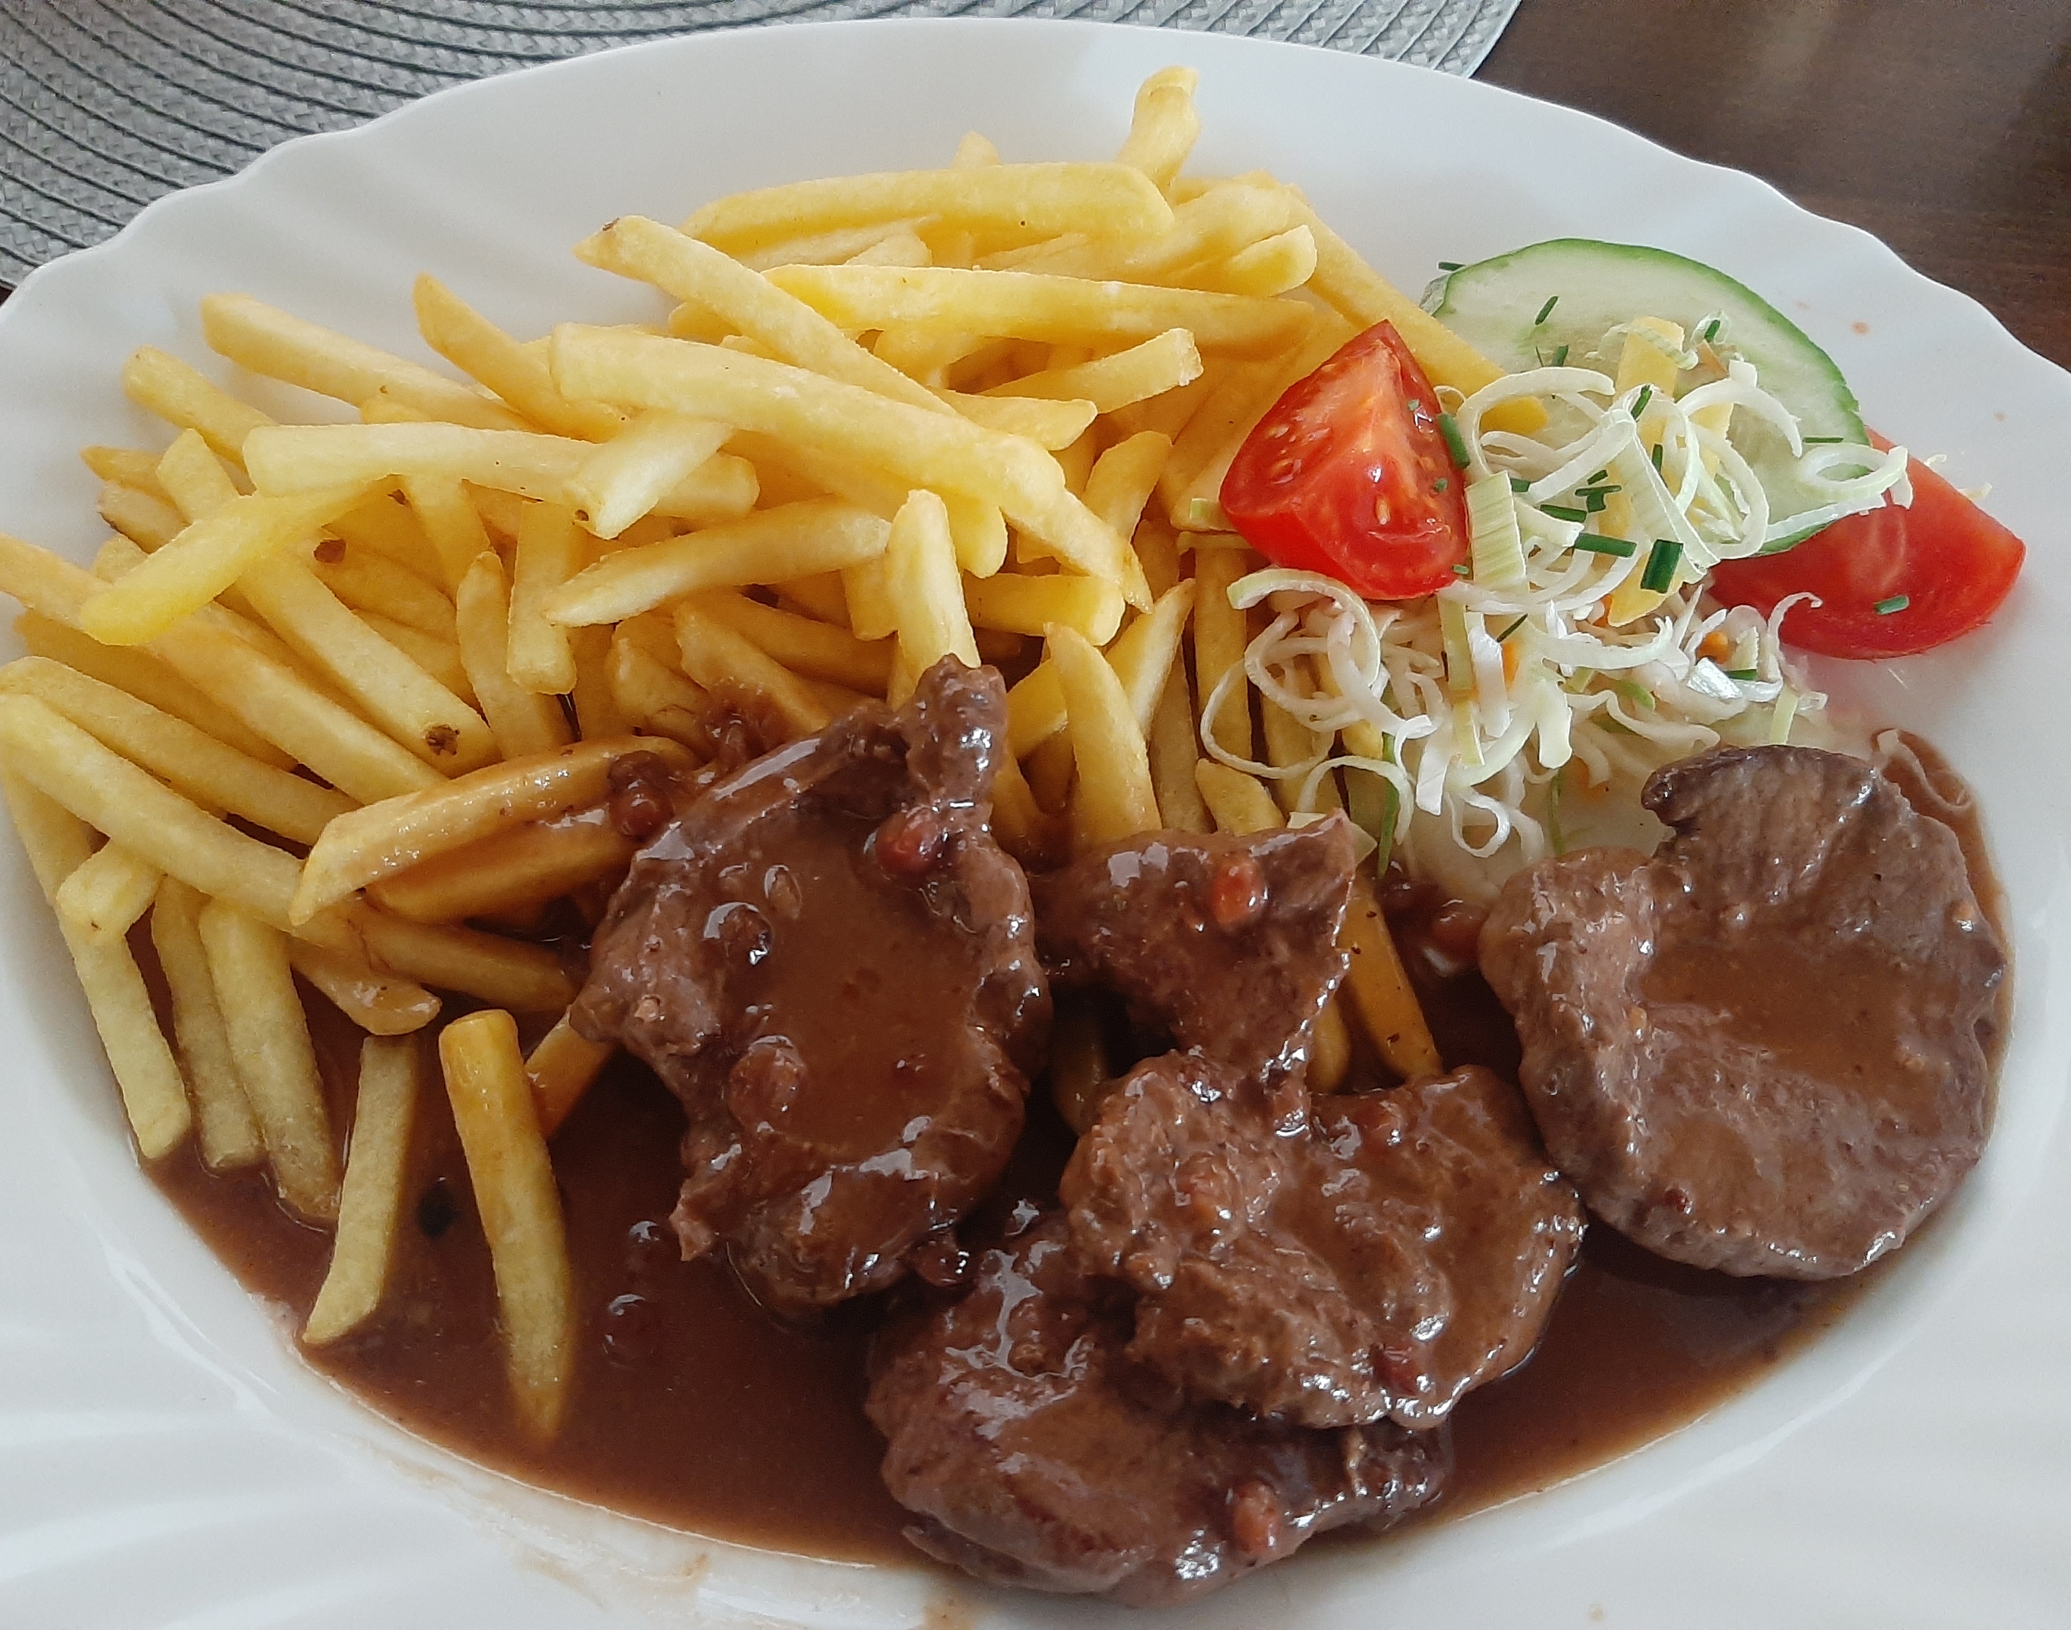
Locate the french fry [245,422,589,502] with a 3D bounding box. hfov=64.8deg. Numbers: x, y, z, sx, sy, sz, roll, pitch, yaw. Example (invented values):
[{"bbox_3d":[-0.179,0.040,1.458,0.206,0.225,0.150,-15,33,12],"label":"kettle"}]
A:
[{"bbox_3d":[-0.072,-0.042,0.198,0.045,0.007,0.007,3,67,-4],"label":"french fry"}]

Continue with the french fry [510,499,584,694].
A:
[{"bbox_3d":[-0.062,-0.031,0.205,0.007,0.007,0.029,-3,78,-3],"label":"french fry"}]

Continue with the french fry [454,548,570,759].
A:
[{"bbox_3d":[-0.066,-0.018,0.207,0.007,0.007,0.030,-16,85,-8],"label":"french fry"}]

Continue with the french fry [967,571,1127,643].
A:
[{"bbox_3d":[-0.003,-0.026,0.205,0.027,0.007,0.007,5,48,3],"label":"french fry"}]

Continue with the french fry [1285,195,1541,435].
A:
[{"bbox_3d":[0.054,-0.071,0.232,0.008,0.007,0.045,-41,78,-18],"label":"french fry"}]

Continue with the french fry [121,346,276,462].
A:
[{"bbox_3d":[-0.109,-0.052,0.220,0.033,0.007,0.008,33,69,11],"label":"french fry"}]

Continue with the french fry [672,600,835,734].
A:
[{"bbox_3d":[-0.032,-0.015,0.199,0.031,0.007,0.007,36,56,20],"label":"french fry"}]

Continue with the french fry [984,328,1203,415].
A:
[{"bbox_3d":[0.006,-0.056,0.213,0.030,0.007,0.007,-9,68,7],"label":"french fry"}]

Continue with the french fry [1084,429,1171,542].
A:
[{"bbox_3d":[0.009,-0.037,0.209,0.008,0.007,0.024,25,80,9],"label":"french fry"}]

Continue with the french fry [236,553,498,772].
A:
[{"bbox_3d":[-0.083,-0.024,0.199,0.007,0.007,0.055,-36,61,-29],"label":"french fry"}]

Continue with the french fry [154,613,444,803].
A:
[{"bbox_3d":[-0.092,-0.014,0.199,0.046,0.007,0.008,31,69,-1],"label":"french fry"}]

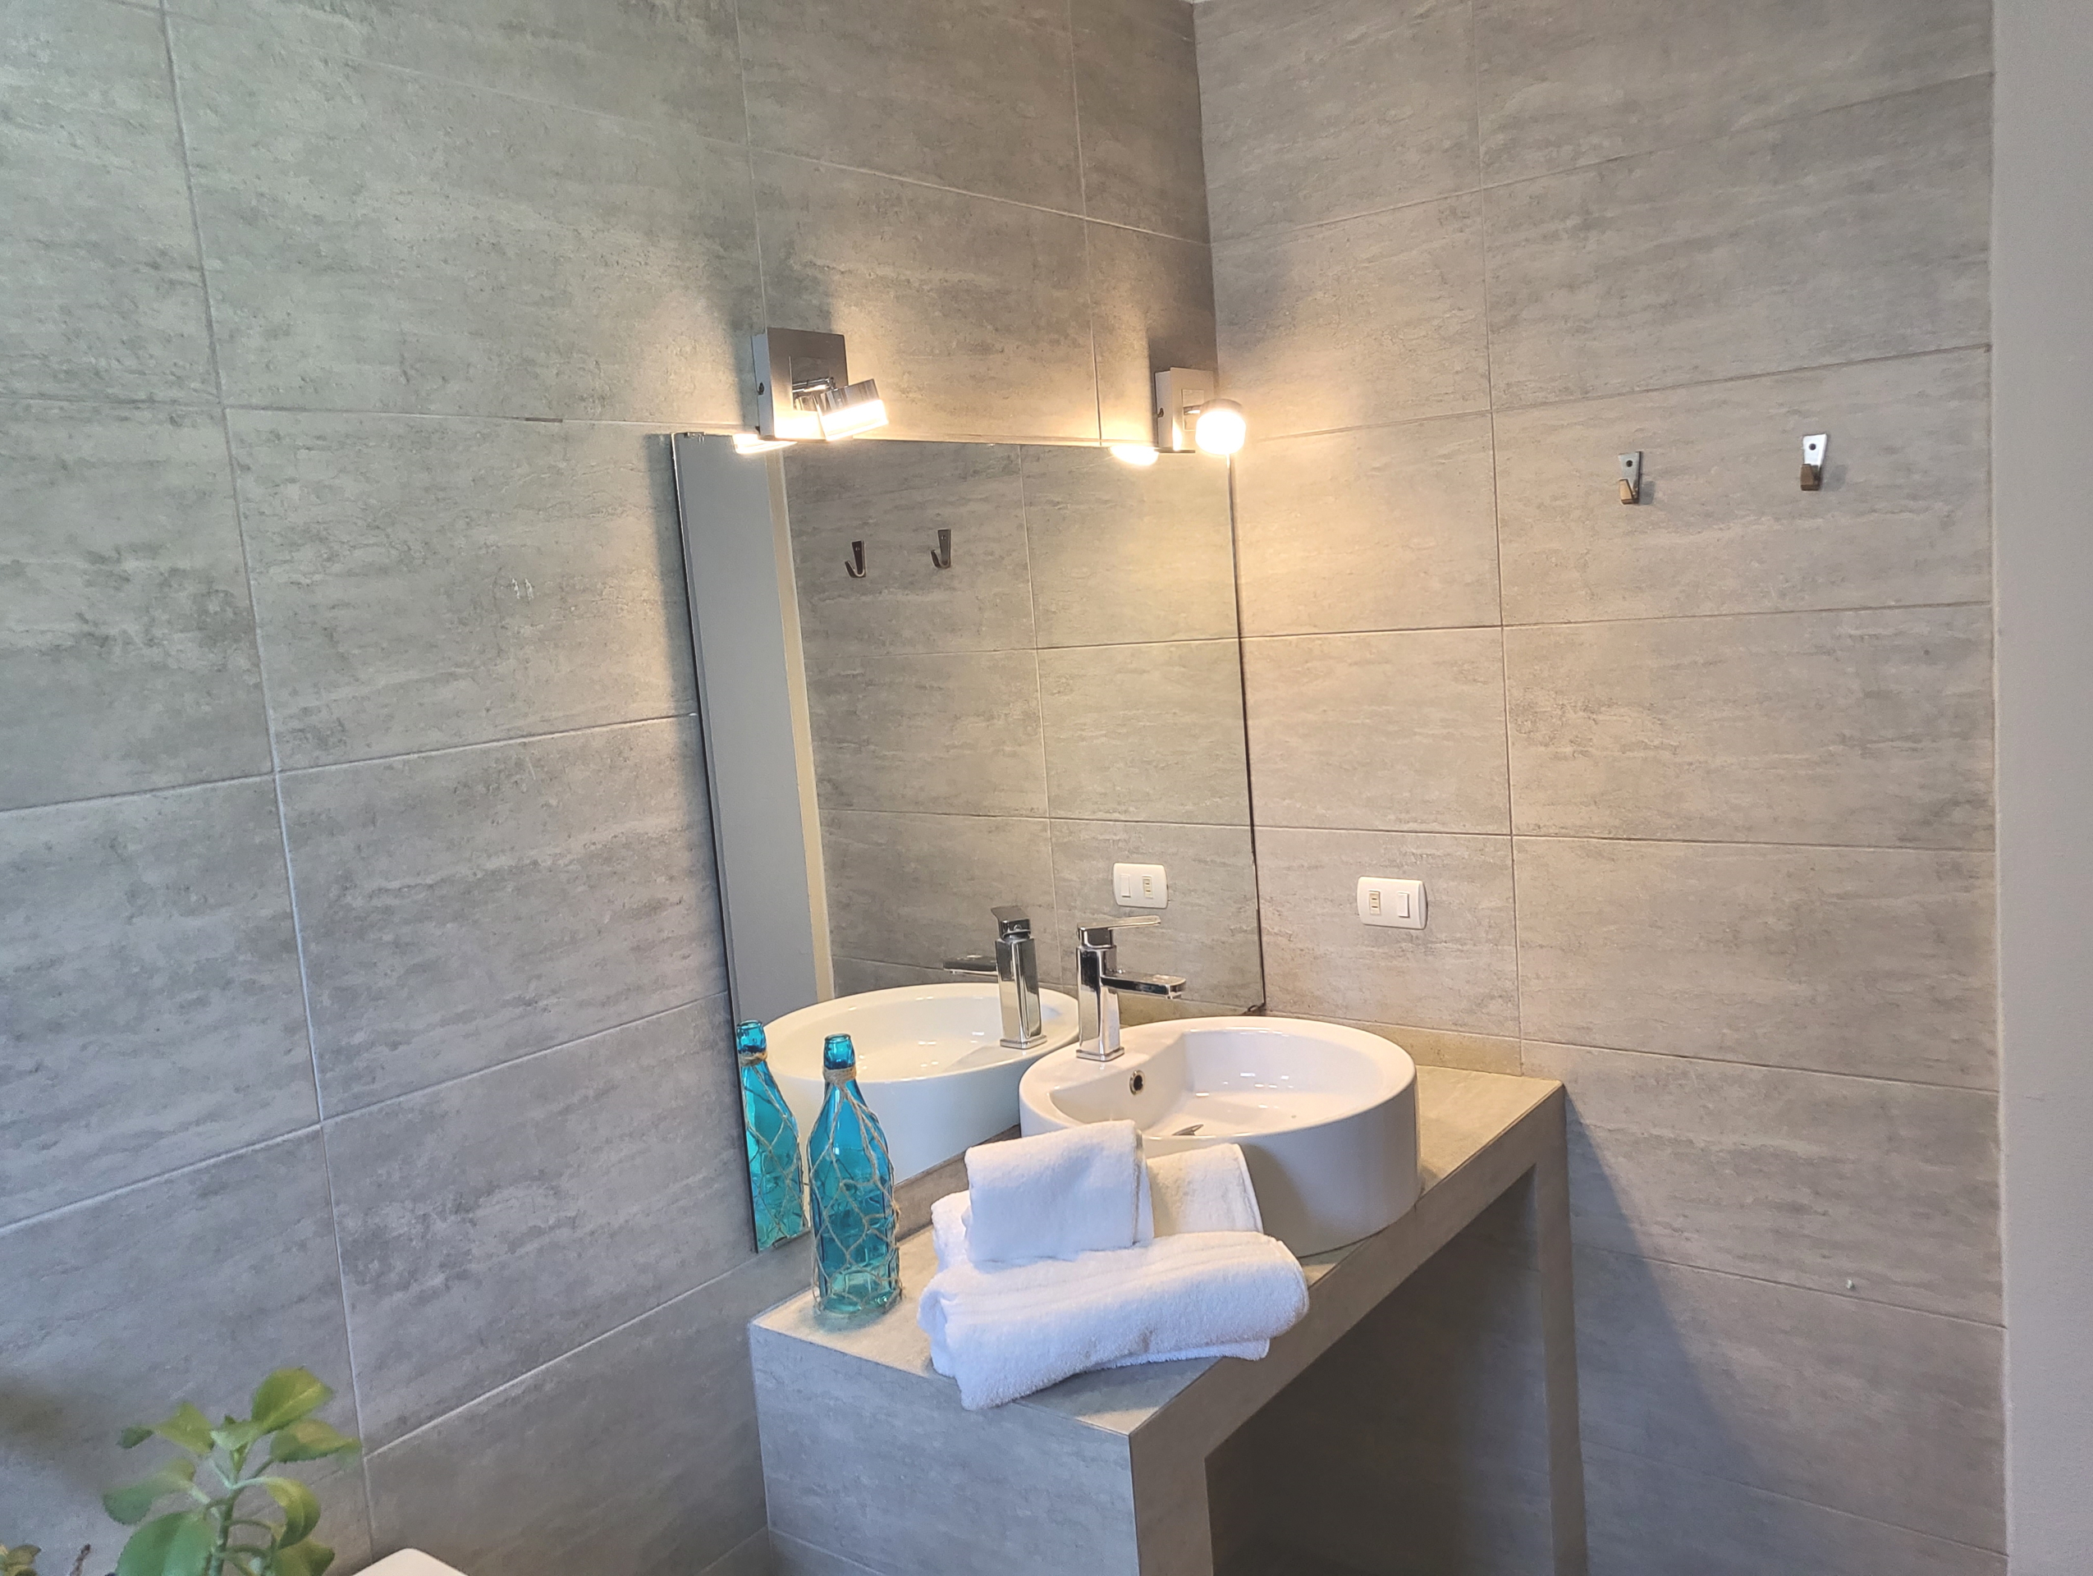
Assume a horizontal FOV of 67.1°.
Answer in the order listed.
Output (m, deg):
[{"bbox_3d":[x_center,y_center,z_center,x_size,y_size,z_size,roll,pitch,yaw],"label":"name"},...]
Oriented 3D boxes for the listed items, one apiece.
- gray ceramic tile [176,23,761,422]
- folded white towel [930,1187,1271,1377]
[{"bbox_3d":[-0.495,-0.499,1.488,0.010,0.300,0.601,1,9,38],"label":"gray ceramic tile"},{"bbox_3d":[0.059,0.518,1.590,0.340,0.090,0.145,-6,7,-15],"label":"folded white towel"}]

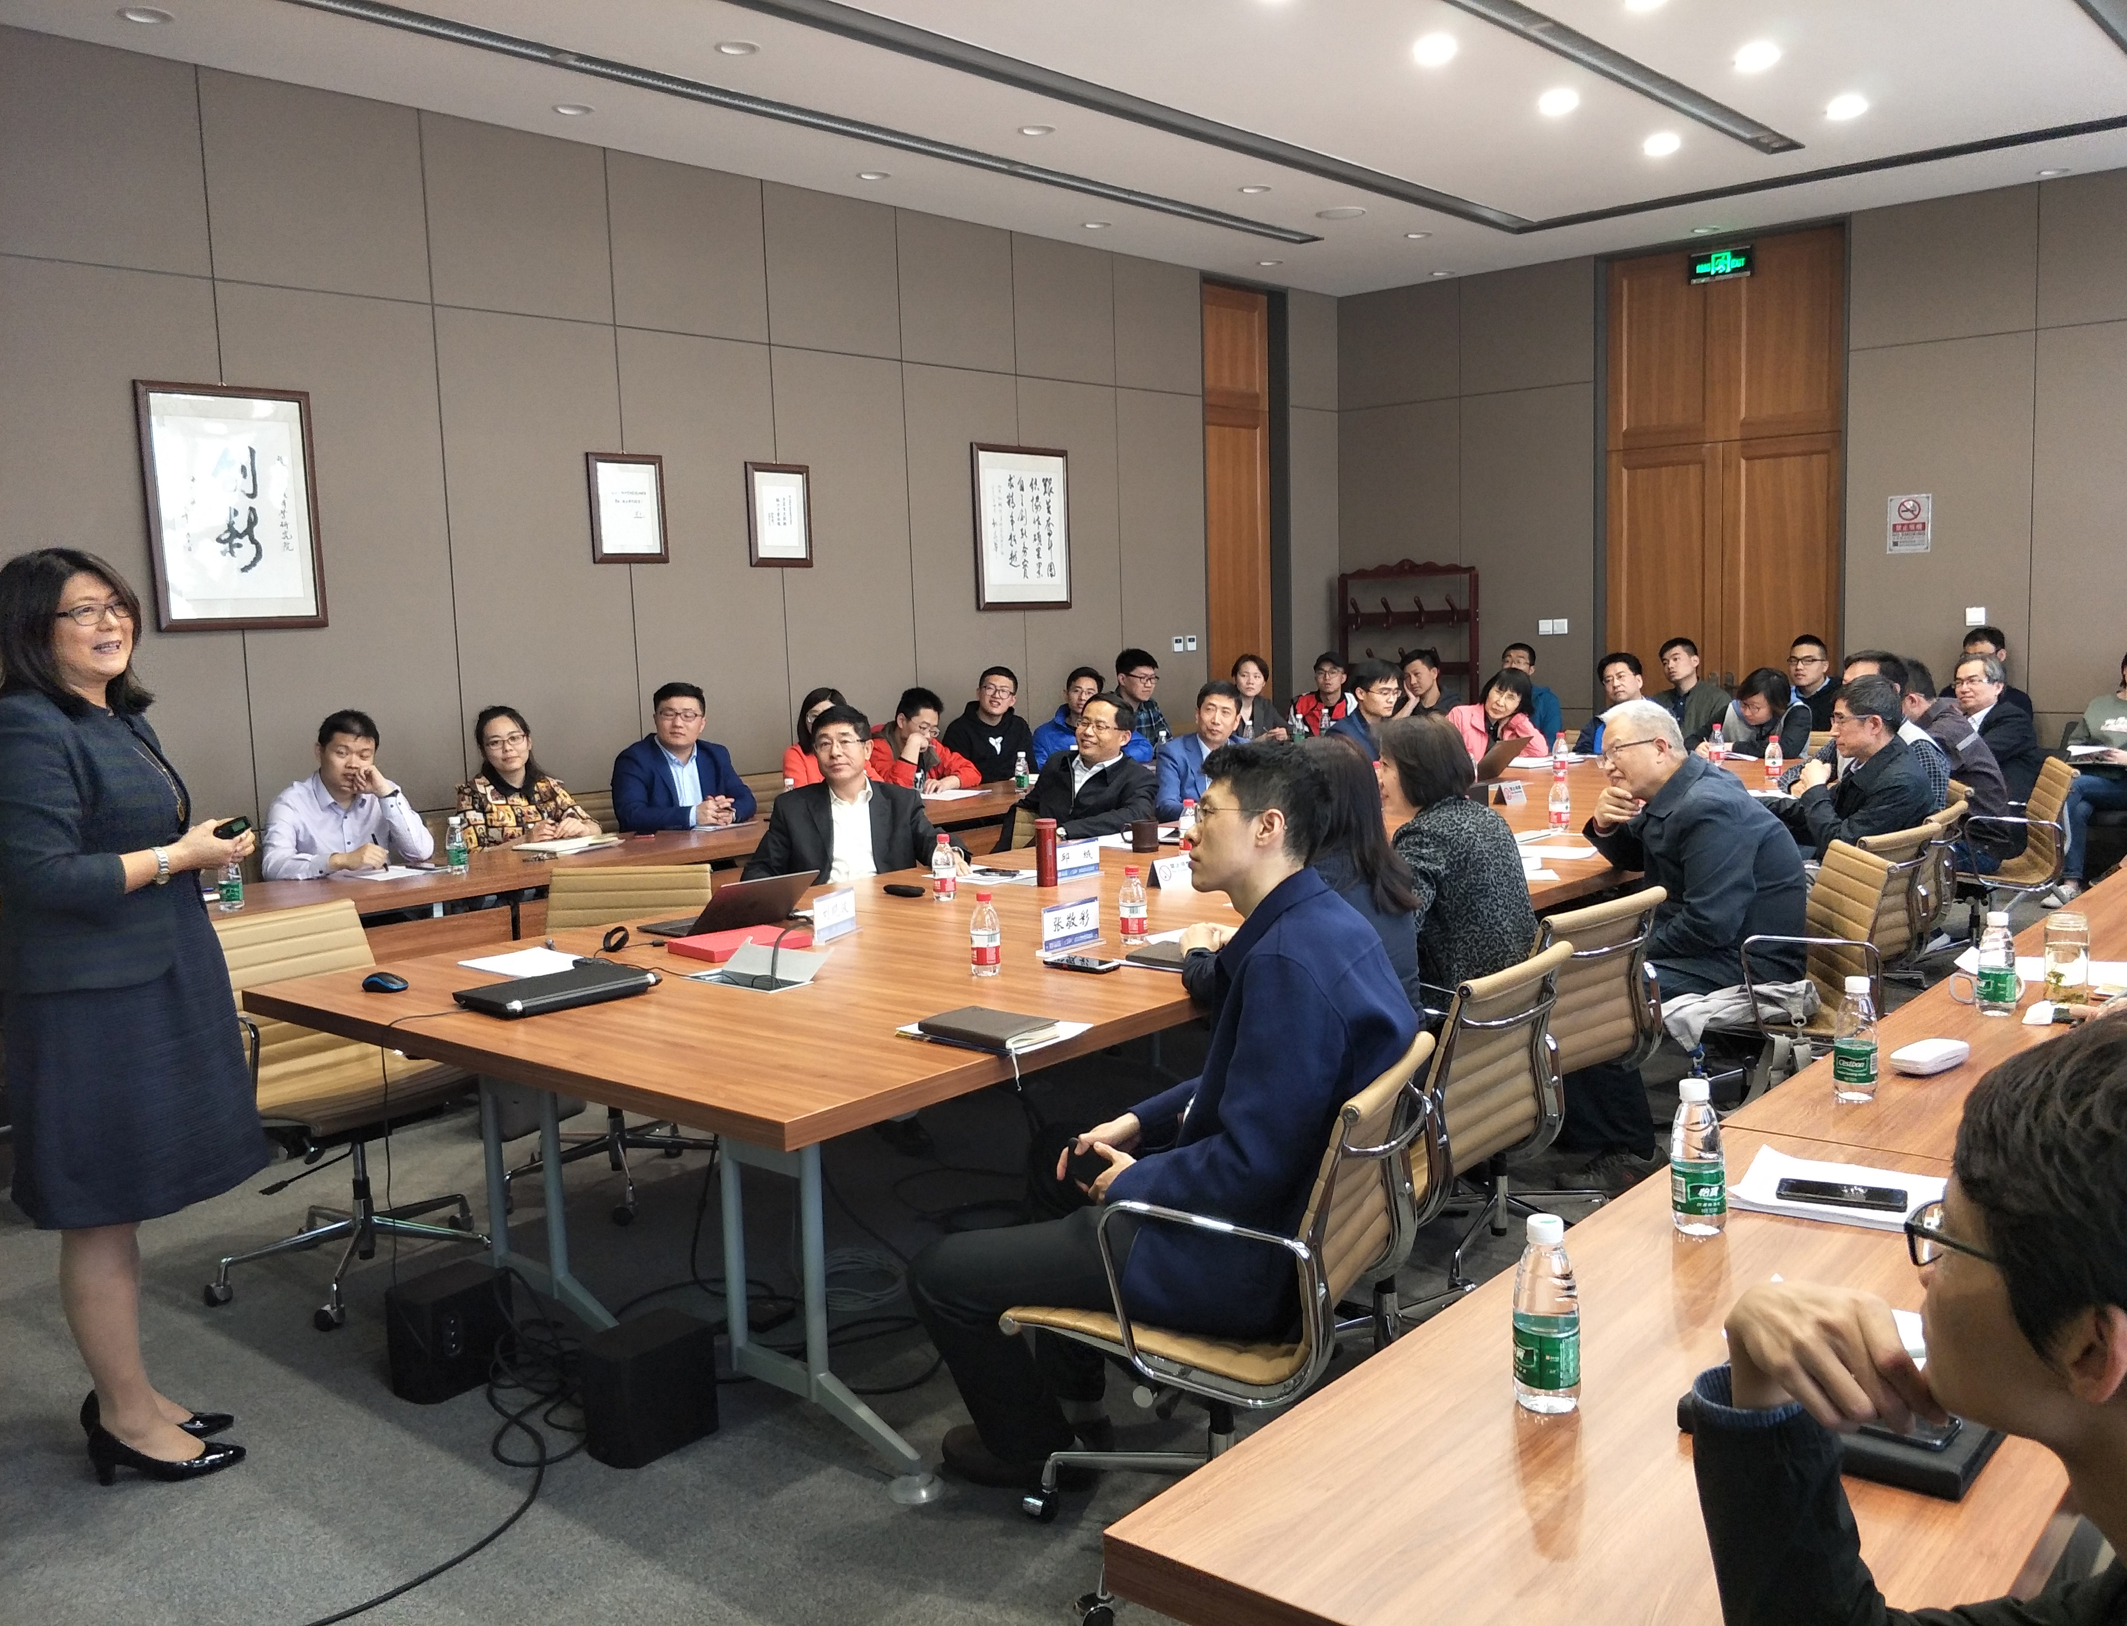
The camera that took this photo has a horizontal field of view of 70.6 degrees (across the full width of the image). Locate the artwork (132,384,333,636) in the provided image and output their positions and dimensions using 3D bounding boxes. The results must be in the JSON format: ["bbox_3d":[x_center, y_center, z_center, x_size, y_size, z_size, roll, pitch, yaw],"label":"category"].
[{"bbox_3d":[-2.739,-1.004,4.950,0.030,0.780,0.510,5,10,45],"label":"artwork"}]

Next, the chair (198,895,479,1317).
[{"bbox_3d":[-1.708,0.684,3.568,0.650,0.840,0.600,4,10,41],"label":"chair"}]

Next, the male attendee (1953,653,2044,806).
[{"bbox_3d":[3.590,0.011,5.939,0.800,1.260,0.560,0,6,13],"label":"male attendee"}]

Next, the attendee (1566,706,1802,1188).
[{"bbox_3d":[1.602,0.311,3.881,0.720,1.220,0.520,2,7,30],"label":"attendee"}]

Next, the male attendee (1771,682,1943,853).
[{"bbox_3d":[2.311,0.227,4.635,0.800,1.250,0.560,2,7,30],"label":"male attendee"}]

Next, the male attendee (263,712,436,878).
[{"bbox_3d":[-2.288,0.306,4.828,0.560,1.260,0.760,-6,7,-28],"label":"male attendee"}]

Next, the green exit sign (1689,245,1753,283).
[{"bbox_3d":[3.659,-3.055,8.369,0.335,0.148,0.040,3,8,36],"label":"green exit sign"}]

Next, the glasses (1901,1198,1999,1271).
[{"bbox_3d":[0.619,0.263,0.923,0.140,0.045,0.145,-8,11,-41],"label":"glasses"}]

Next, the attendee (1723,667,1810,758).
[{"bbox_3d":[3.095,-0.104,6.908,0.550,1.150,0.780,3,8,38],"label":"attendee"}]

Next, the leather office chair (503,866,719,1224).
[{"bbox_3d":[-1.243,0.609,4.117,0.600,0.860,0.600,-1,6,5],"label":"leather office chair"}]

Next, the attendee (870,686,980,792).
[{"bbox_3d":[-0.595,0.103,6.211,0.540,1.250,0.750,-8,9,-38],"label":"attendee"}]

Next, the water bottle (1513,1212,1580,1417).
[{"bbox_3d":[0.457,0.468,1.417,0.062,0.182,0.062,5,10,45],"label":"water bottle"}]

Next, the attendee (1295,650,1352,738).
[{"bbox_3d":[1.570,-0.359,8.995,0.520,1.220,0.780,-1,6,6],"label":"attendee"}]

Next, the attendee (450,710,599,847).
[{"bbox_3d":[-1.801,0.243,5.291,0.500,1.250,0.720,-7,8,-39],"label":"attendee"}]

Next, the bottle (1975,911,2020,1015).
[{"bbox_3d":[1.654,0.263,2.656,0.063,0.173,0.063,4,8,41],"label":"bottle"}]

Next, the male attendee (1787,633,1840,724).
[{"bbox_3d":[3.761,-0.252,7.539,0.780,1.280,0.520,-8,9,-42],"label":"male attendee"}]

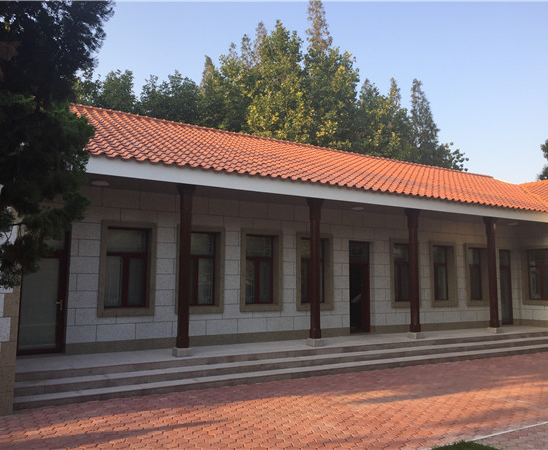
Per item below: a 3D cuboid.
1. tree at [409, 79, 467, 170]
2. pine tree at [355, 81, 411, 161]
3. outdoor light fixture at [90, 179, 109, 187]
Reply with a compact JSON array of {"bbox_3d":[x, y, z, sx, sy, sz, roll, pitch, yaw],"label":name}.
[{"bbox_3d":[10.098,-2.032,31.054,4.200,14.550,4.200,4,-7,-30],"label":"tree"},{"bbox_3d":[6.223,-1.702,28.185,4.200,13.335,4.200,4,-7,-31],"label":"pine tree"},{"bbox_3d":[-3.442,-0.829,9.950,0.360,0.090,0.360,4,-7,-30],"label":"outdoor light fixture"}]

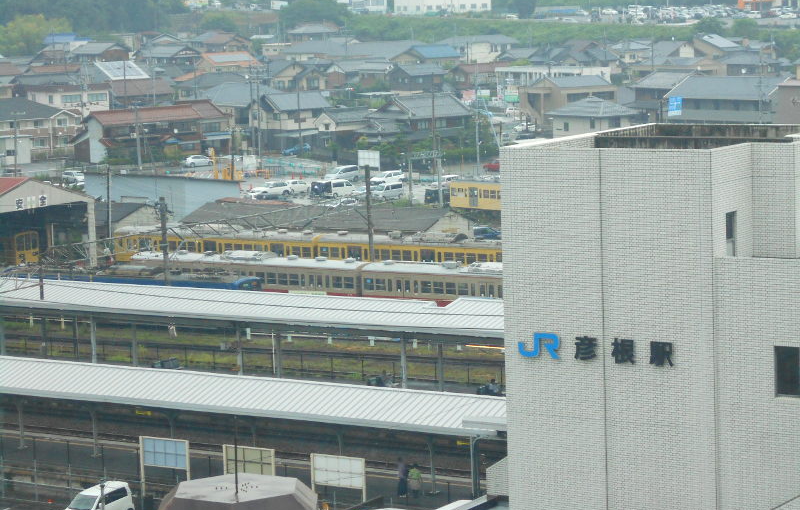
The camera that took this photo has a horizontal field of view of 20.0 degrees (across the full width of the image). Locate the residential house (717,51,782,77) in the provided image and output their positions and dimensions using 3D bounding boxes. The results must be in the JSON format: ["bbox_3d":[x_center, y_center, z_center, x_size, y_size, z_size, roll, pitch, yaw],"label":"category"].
[{"bbox_3d":[72.011,-37.823,467.521,7.400,7.500,10.600,-7,8,-40],"label":"residential house"}]

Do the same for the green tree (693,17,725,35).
[{"bbox_3d":[73.148,-53.823,537.000,7.500,5.500,7.000,-2,7,0],"label":"green tree"}]

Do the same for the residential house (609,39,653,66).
[{"bbox_3d":[54.292,-46.686,530.000,7.900,7.400,6.900,-8,9,-40],"label":"residential house"}]

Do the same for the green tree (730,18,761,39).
[{"bbox_3d":[92.294,-60.238,605.000,7.600,6.600,7.300,-2,7,0],"label":"green tree"}]

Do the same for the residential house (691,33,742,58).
[{"bbox_3d":[70.094,-45.368,500.000,8.500,7.200,9.500,-5,8,-27],"label":"residential house"}]

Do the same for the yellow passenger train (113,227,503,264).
[{"bbox_3d":[-5.788,0.274,178.341,40.000,4.000,2.900,2,8,31],"label":"yellow passenger train"}]

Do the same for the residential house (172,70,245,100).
[{"bbox_3d":[-35.561,-31.432,425.000,11.500,6.200,9.000,2,8,30],"label":"residential house"}]

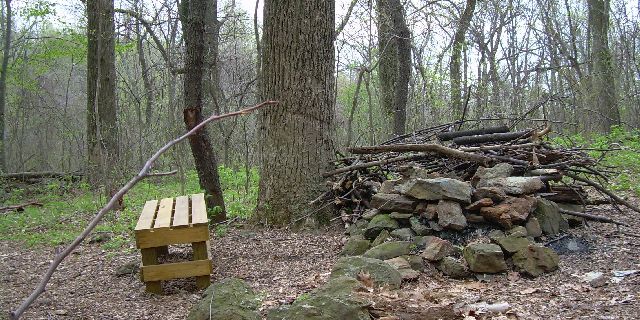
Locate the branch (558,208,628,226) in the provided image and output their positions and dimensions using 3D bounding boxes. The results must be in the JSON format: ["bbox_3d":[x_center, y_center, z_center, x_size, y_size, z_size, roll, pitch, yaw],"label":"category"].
[{"bbox_3d":[2.530,0.540,6.500,0.660,0.090,0.140,13,5,0],"label":"branch"}]

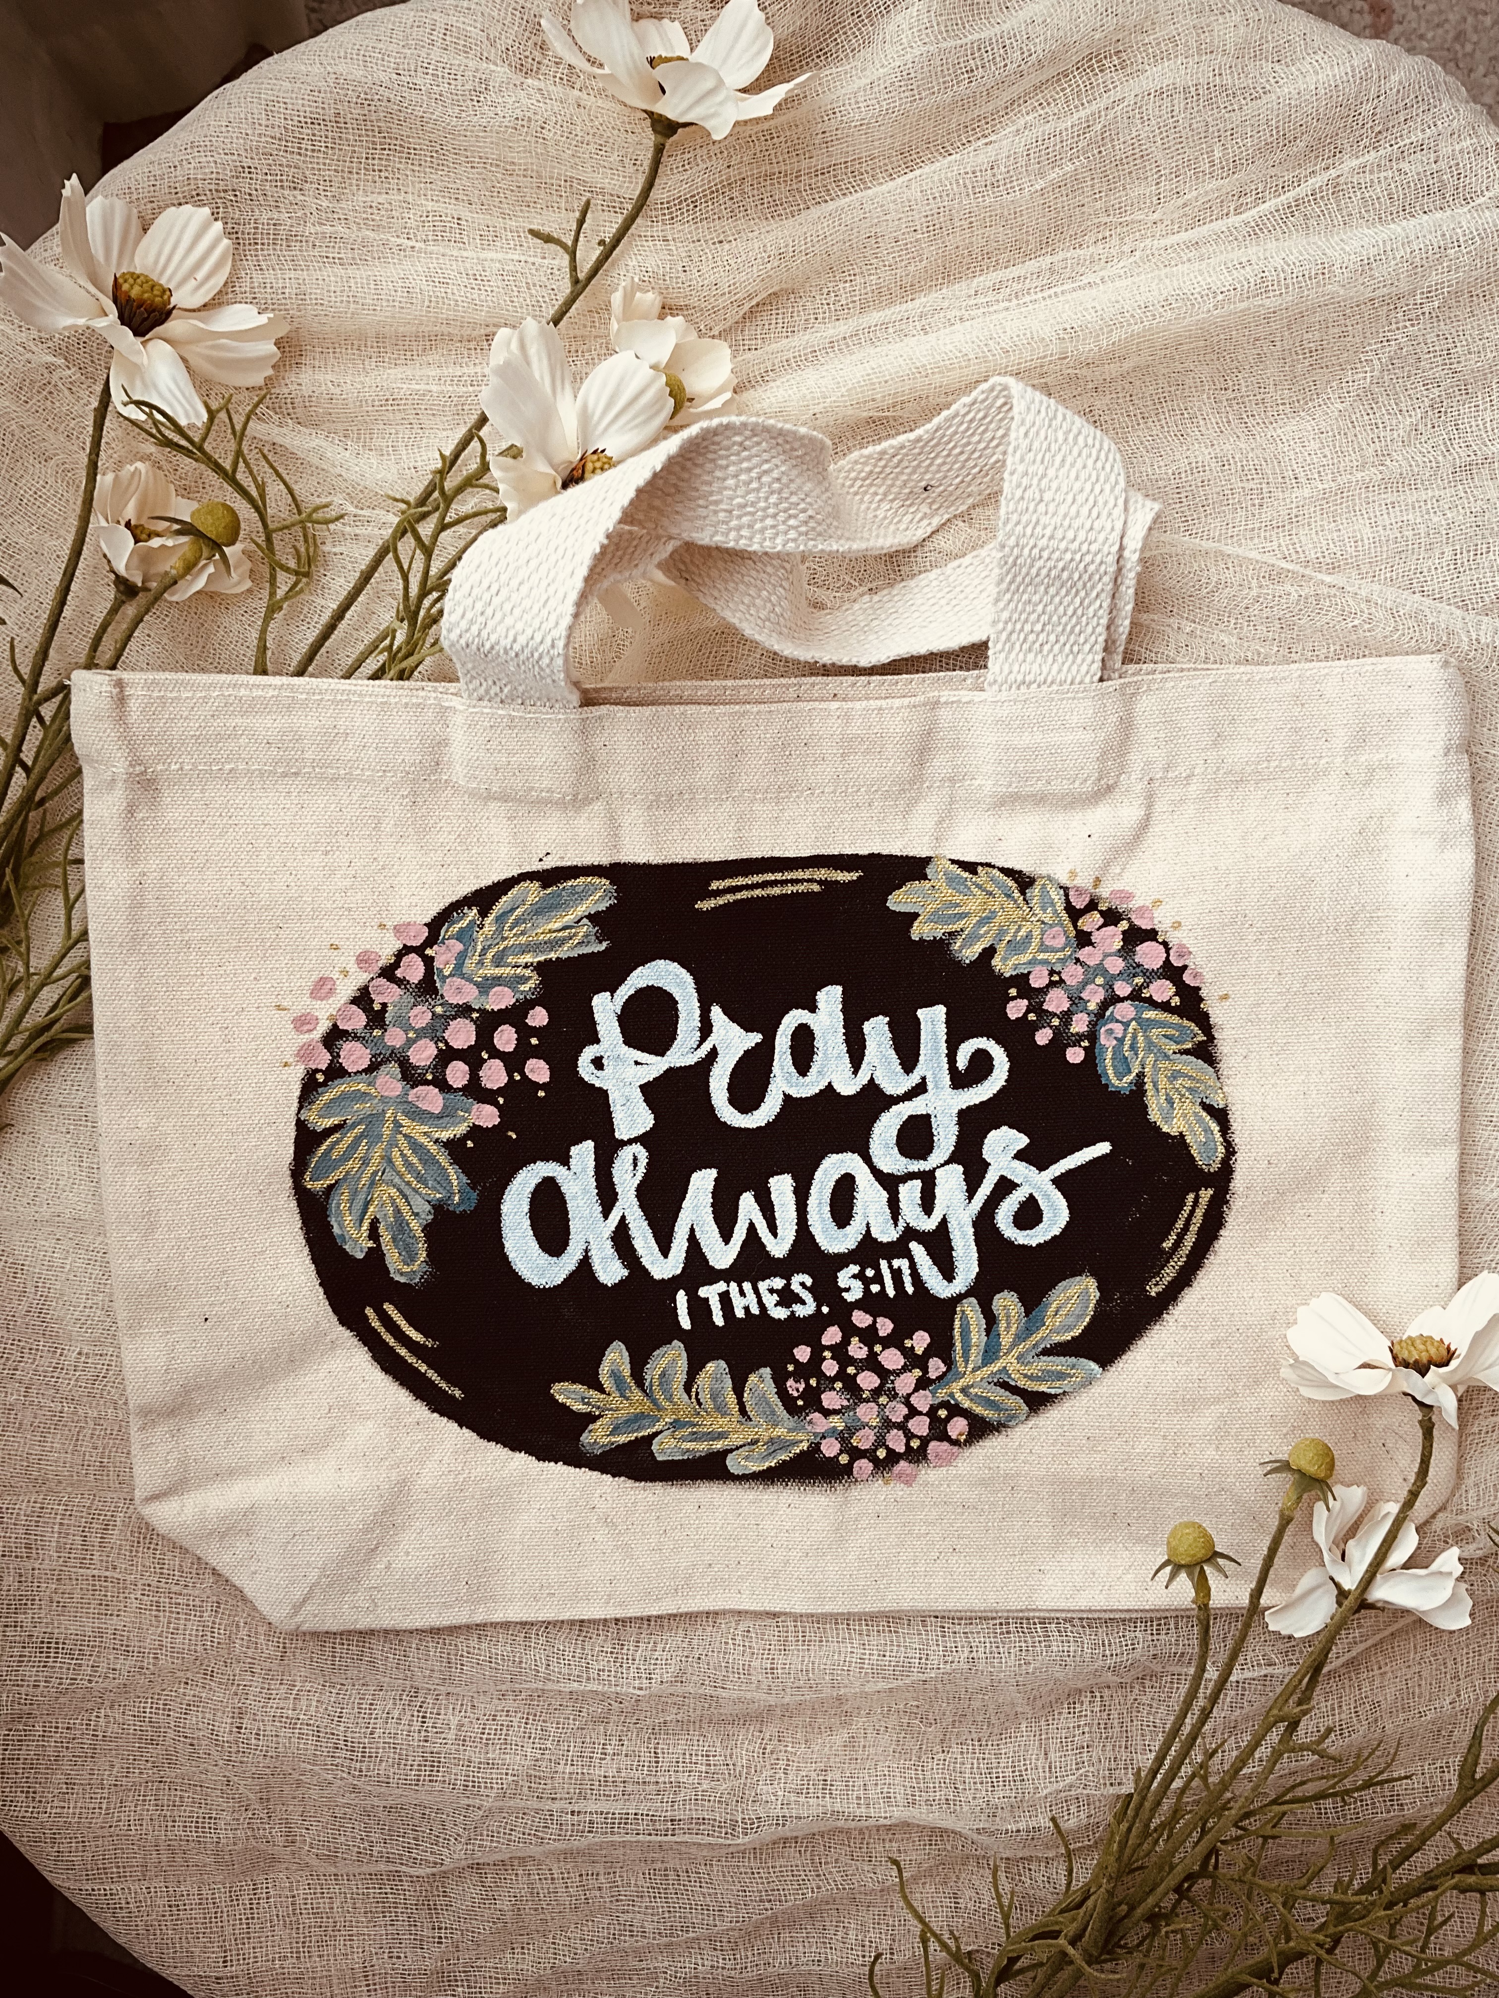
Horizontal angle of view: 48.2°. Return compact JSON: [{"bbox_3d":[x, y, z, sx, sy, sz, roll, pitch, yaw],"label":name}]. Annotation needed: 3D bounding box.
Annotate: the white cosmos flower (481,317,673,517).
[{"bbox_3d":[-0.036,-0.122,0.365,0.052,0.031,0.052,21,56,-21],"label":"white cosmos flower"}]

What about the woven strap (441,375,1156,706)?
[{"bbox_3d":[0.011,-0.101,0.369,0.158,0.047,0.073,0,90,0],"label":"woven strap"}]

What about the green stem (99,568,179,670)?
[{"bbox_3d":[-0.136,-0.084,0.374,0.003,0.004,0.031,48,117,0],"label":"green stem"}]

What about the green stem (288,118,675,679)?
[{"bbox_3d":[-0.061,-0.136,0.380,0.021,0.015,0.148,34,92,0],"label":"green stem"}]

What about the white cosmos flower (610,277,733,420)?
[{"bbox_3d":[-0.017,-0.145,0.378,0.035,0.022,0.035,21,56,-15],"label":"white cosmos flower"}]

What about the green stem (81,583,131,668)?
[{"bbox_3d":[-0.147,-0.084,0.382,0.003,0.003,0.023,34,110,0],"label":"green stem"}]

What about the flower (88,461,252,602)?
[{"bbox_3d":[-0.129,-0.104,0.374,0.036,0.033,0.023,25,132,0],"label":"flower"}]

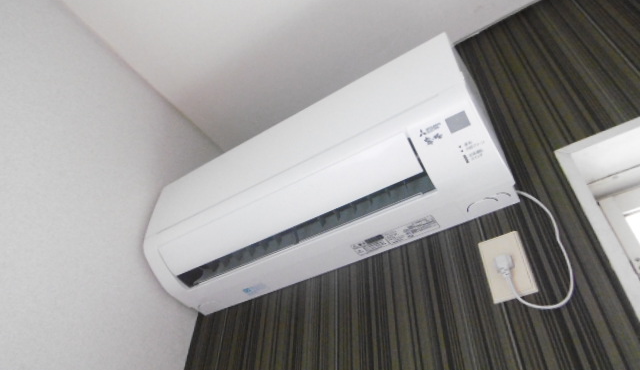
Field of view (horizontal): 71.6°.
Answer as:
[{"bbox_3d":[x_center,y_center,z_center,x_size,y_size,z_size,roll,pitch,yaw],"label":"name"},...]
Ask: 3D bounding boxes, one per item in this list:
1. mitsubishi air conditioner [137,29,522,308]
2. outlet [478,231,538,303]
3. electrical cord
[{"bbox_3d":[-0.023,0.016,0.998,0.800,0.280,0.236,-25,-51,24],"label":"mitsubishi air conditioner"},{"bbox_3d":[0.312,0.137,0.740,0.071,0.121,0.012,-25,-51,24],"label":"outlet"},{"bbox_3d":[0.336,0.096,0.727,0.108,0.235,0.042,-25,-51,24],"label":"electrical cord"}]

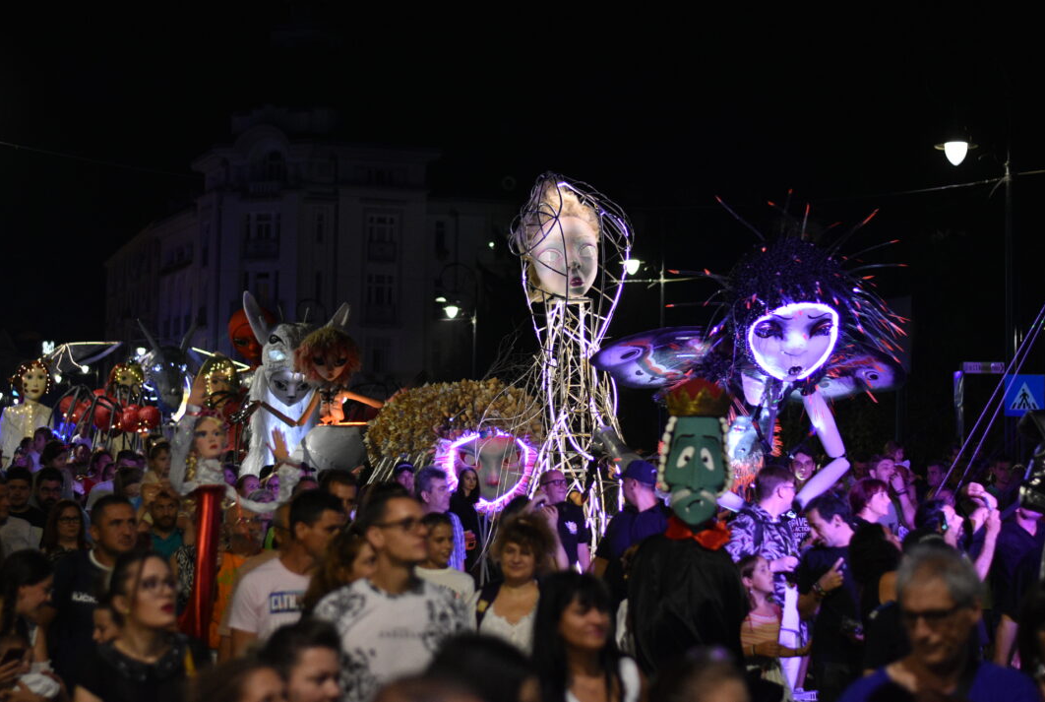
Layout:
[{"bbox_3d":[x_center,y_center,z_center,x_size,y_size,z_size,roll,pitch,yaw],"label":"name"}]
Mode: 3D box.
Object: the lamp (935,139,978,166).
[{"bbox_3d":[5.937,-2.723,30.000,0.593,0.377,0.590,0,-2,0],"label":"lamp"}]

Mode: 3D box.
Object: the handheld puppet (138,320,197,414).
[{"bbox_3d":[-4.060,0.191,25.000,0.674,1.101,0.650,0,-2,-5],"label":"handheld puppet"}]

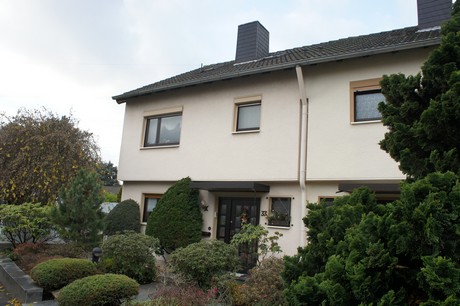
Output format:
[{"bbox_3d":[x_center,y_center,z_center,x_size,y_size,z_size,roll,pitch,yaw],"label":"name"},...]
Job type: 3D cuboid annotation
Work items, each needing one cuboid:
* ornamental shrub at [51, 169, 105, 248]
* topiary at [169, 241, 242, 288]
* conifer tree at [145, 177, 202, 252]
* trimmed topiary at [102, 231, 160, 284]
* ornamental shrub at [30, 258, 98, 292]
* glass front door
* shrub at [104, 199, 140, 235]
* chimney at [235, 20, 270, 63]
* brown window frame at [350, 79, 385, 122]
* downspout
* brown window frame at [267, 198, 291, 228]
[{"bbox_3d":[-4.648,1.775,10.625,1.552,2.541,1.552,-3,-12,30],"label":"ornamental shrub"},{"bbox_3d":[-0.557,2.499,7.818,1.455,1.018,1.358,3,-10,1],"label":"topiary"},{"bbox_3d":[-1.653,1.858,10.153,1.600,2.406,1.552,3,-10,1],"label":"conifer tree"},{"bbox_3d":[-2.255,2.335,7.827,1.300,1.135,1.280,-3,-12,30],"label":"trimmed topiary"},{"bbox_3d":[-3.126,2.291,6.518,1.183,0.543,1.116,-3,-12,30],"label":"ornamental shrub"},{"bbox_3d":[0.246,2.438,10.634,1.523,2.076,0.116,-3,-12,30],"label":"glass front door"},{"bbox_3d":[-3.521,2.369,11.206,1.135,1.668,1.135,-3,-12,30],"label":"shrub"},{"bbox_3d":[1.055,-4.859,16.012,1.009,1.833,1.164,-3,-12,30],"label":"chimney"},{"bbox_3d":[3.617,-1.343,8.878,0.952,1.137,0.155,-3,-12,30],"label":"brown window frame"},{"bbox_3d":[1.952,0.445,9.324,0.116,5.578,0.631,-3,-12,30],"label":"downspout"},{"bbox_3d":[1.445,1.690,9.827,0.656,0.819,0.165,-3,-12,30],"label":"brown window frame"}]

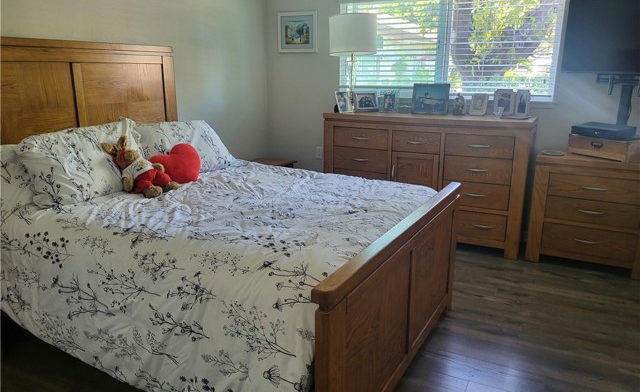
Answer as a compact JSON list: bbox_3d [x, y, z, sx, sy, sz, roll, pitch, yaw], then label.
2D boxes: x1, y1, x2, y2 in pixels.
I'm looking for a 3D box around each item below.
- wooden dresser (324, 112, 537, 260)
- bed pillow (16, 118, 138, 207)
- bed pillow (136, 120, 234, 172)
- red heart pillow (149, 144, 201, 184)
[{"bbox_3d":[0.864,-0.165,4.028,1.639,1.017,0.476,8,17,28],"label":"wooden dresser"},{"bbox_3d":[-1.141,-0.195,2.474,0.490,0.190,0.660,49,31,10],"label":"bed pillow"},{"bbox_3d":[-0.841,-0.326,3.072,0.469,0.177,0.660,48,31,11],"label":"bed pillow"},{"bbox_3d":[-0.782,-0.184,2.638,0.116,0.258,0.272,-22,28,50],"label":"red heart pillow"}]

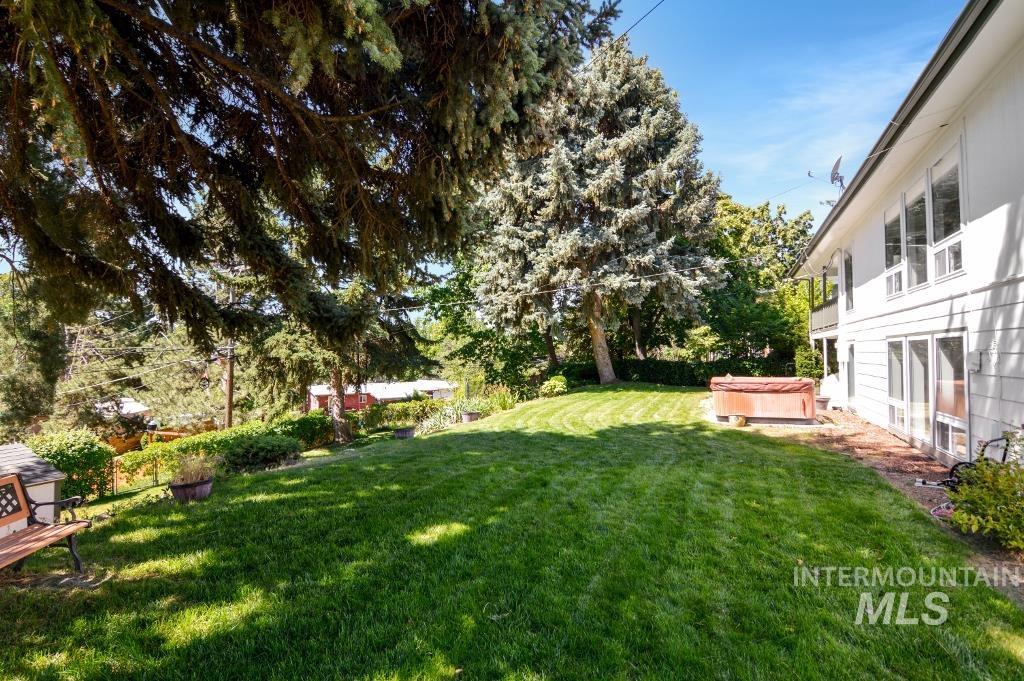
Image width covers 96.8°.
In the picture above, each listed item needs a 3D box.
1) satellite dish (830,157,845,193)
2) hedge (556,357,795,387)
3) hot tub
[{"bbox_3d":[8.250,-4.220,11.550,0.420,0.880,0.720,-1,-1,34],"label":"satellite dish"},{"bbox_3d":[6.750,1.470,20.500,10.000,1.200,1.000,0,-1,26],"label":"hedge"},{"bbox_3d":[6.150,1.420,11.500,2.150,0.920,2.100,0,-1,23],"label":"hot tub"}]

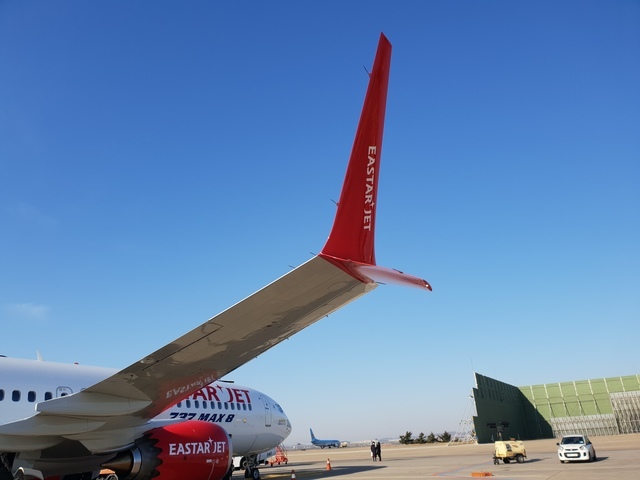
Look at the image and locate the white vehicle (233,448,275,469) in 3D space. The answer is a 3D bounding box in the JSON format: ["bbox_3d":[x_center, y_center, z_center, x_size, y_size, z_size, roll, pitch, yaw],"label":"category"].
[{"bbox_3d":[-6.546,20.023,44.373,2.100,2.000,5.000,-12,-25,19],"label":"white vehicle"}]

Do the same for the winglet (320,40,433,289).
[{"bbox_3d":[0.650,-0.697,5.708,1.100,2.910,1.750,-16,-26,27],"label":"winglet"}]

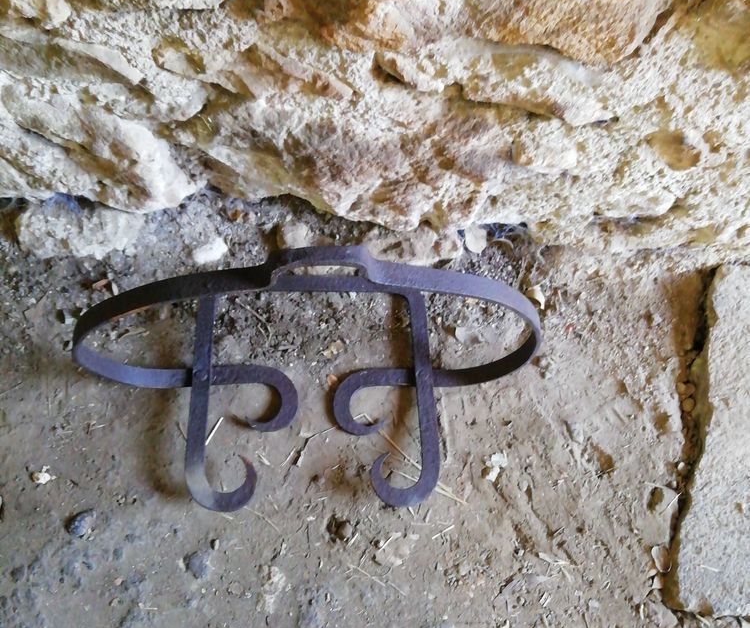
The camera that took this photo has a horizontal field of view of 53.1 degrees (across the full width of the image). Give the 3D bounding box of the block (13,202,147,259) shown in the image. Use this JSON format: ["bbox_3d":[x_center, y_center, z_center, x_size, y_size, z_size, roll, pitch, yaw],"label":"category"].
[{"bbox_3d":[-0.410,-0.136,1.043,0.180,0.090,0.100,0,58,0],"label":"block"}]

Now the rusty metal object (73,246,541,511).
[{"bbox_3d":[-0.079,0.014,0.833,0.530,0.265,0.325,-2,58,-1],"label":"rusty metal object"}]

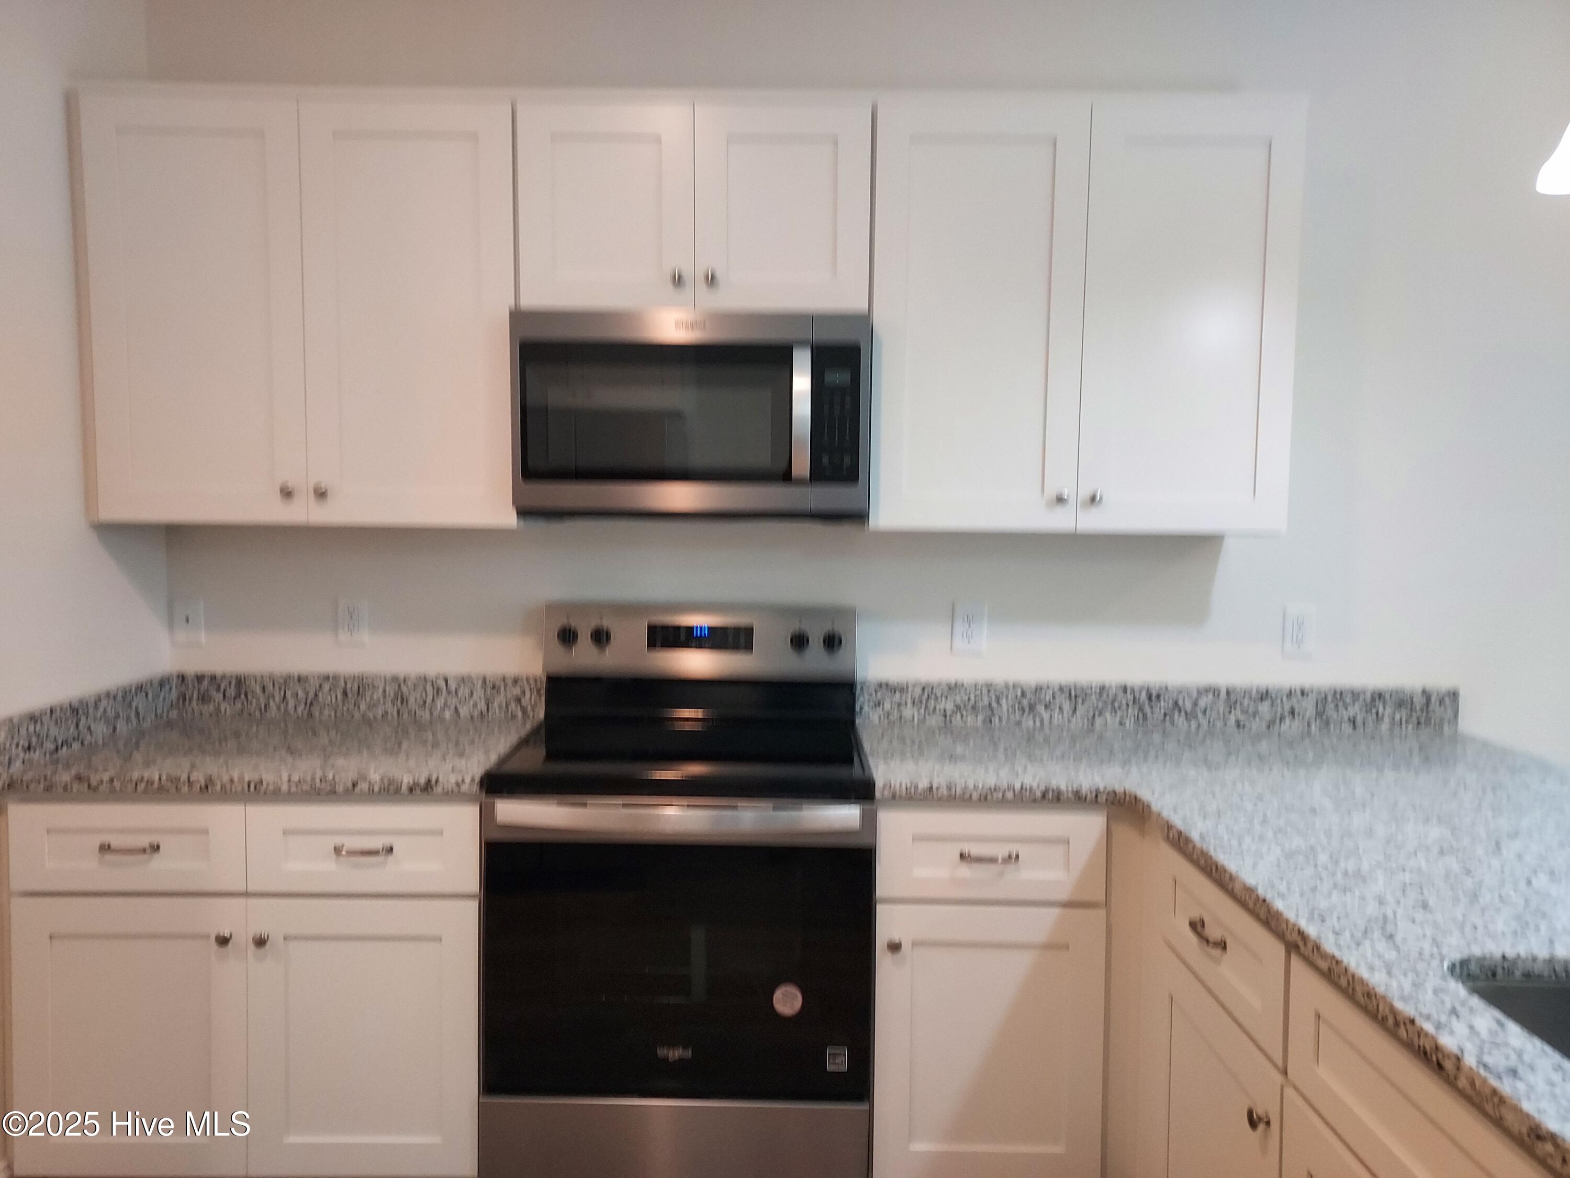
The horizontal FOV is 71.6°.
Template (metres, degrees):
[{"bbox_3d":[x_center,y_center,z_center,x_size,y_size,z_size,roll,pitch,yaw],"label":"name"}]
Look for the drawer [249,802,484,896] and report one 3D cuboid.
[{"bbox_3d":[-0.820,0.493,2.321,0.454,0.177,0.455,1,4,0],"label":"drawer"}]

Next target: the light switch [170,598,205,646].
[{"bbox_3d":[-1.484,0.086,2.707,0.079,0.120,0.010,1,4,0],"label":"light switch"}]

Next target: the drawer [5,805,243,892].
[{"bbox_3d":[-1.277,0.488,2.323,0.461,0.177,0.455,1,4,0],"label":"drawer"}]

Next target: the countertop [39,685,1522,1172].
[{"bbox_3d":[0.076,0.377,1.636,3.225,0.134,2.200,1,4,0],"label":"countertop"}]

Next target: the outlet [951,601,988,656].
[{"bbox_3d":[0.458,0.098,2.701,0.083,0.124,0.010,1,4,0],"label":"outlet"}]

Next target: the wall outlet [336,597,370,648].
[{"bbox_3d":[-1.074,0.084,2.705,0.080,0.120,0.010,1,4,0],"label":"wall outlet"}]

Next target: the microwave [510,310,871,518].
[{"bbox_3d":[-0.197,-0.378,2.474,0.760,0.428,0.395,1,4,0],"label":"microwave"}]

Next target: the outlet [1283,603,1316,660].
[{"bbox_3d":[1.276,0.105,2.699,0.083,0.124,0.010,1,4,0],"label":"outlet"}]

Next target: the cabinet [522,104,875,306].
[{"bbox_3d":[-0.193,-0.820,2.476,0.763,0.462,0.326,1,4,0],"label":"cabinet"}]

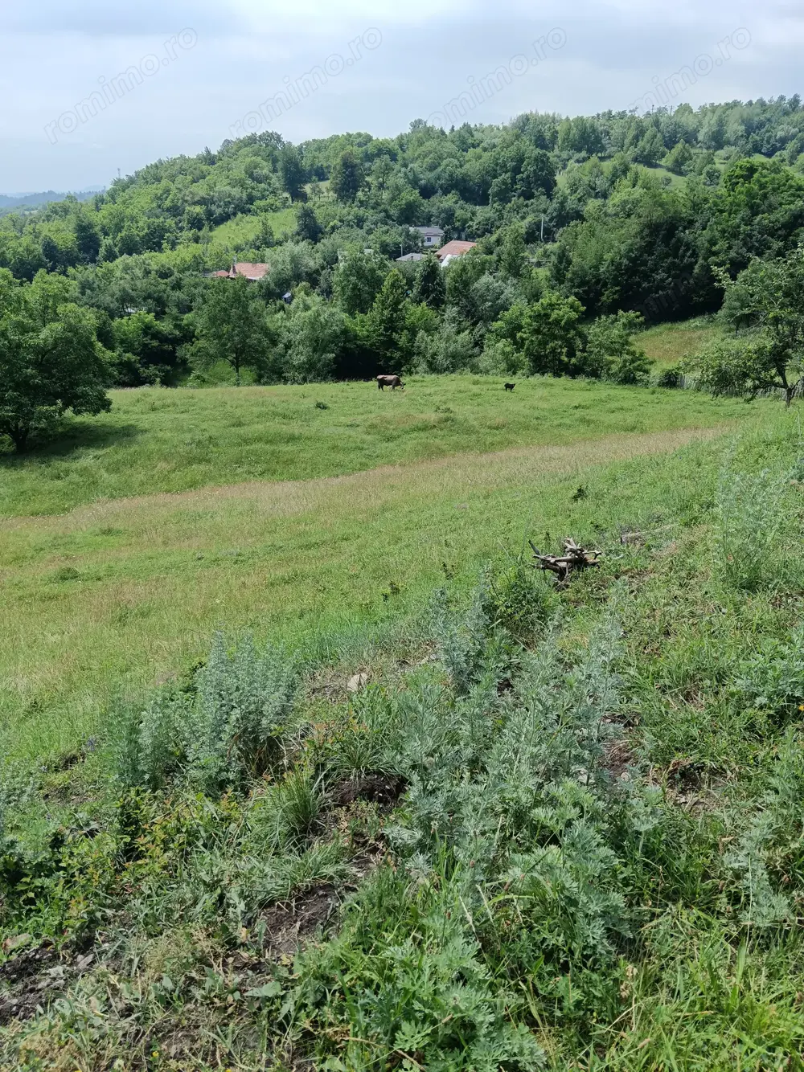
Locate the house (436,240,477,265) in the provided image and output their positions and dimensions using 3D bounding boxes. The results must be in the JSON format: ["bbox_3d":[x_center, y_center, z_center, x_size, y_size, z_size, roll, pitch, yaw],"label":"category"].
[{"bbox_3d":[12.314,-57.982,172.000,10.000,6.000,9.000,12,24,28],"label":"house"}]

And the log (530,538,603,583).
[{"bbox_3d":[1.351,0.197,6.900,0.600,0.290,0.400,0,22,0],"label":"log"}]

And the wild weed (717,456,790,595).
[{"bbox_3d":[2.137,-0.059,5.100,0.470,0.780,0.450,0,22,0],"label":"wild weed"}]

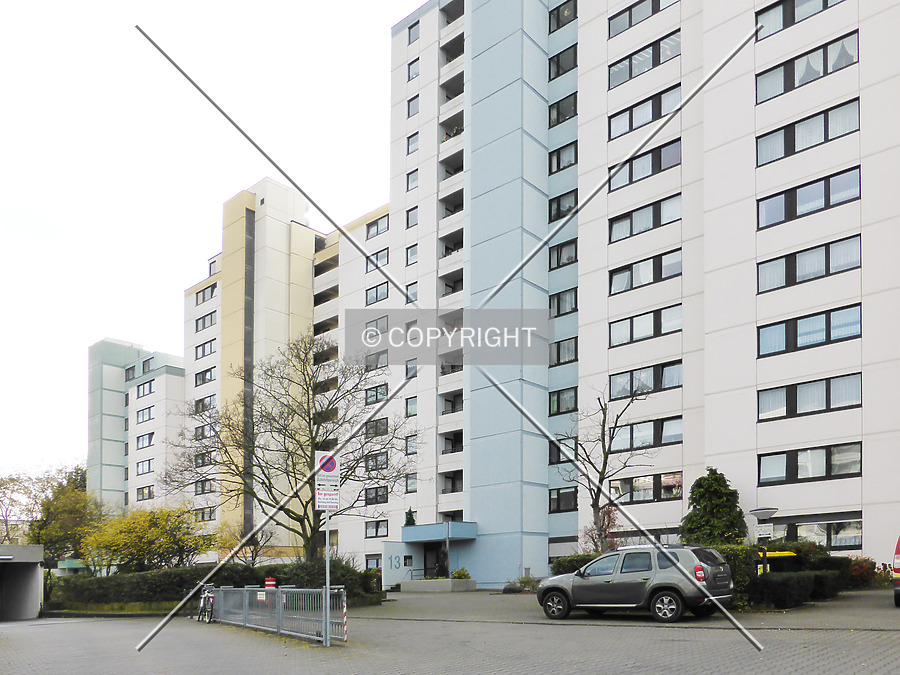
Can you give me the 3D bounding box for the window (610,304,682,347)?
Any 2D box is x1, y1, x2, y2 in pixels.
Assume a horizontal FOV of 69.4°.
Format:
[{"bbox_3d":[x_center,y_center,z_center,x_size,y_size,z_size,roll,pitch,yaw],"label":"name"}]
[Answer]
[{"bbox_3d":[9.981,-0.611,33.100,3.800,1.370,0.200,-7,-11,37],"label":"window"}]

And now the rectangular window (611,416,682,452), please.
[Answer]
[{"bbox_3d":[10.037,5.064,33.435,3.820,1.310,0.200,-8,-13,40],"label":"rectangular window"}]

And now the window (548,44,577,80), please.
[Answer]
[{"bbox_3d":[6.452,-15.530,36.860,1.800,1.330,0.200,-8,-13,40],"label":"window"}]

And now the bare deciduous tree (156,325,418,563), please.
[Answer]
[{"bbox_3d":[-6.000,4.246,24.000,8.700,8.900,7.600,0,-15,0],"label":"bare deciduous tree"}]

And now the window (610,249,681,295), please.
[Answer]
[{"bbox_3d":[10.025,-3.278,33.435,3.820,1.310,0.200,-8,-13,40],"label":"window"}]

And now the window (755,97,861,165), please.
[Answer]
[{"bbox_3d":[14.857,-8.438,27.085,3.800,1.310,0.200,-8,-13,40],"label":"window"}]

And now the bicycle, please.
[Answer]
[{"bbox_3d":[-6.494,7.106,17.300,0.600,1.070,1.720,7,-17,-26],"label":"bicycle"}]

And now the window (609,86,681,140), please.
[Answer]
[{"bbox_3d":[10.383,-12.012,34.700,3.800,1.400,0.200,-12,-19,39],"label":"window"}]

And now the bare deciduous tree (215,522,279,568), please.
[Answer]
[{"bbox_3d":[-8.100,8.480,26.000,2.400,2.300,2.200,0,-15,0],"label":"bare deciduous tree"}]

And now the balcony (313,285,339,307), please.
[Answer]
[{"bbox_3d":[-11.042,-3.687,59.551,3.450,1.120,1.000,-8,-13,40],"label":"balcony"}]

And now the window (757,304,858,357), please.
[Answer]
[{"bbox_3d":[14.919,-0.216,27.085,3.800,1.330,0.200,-8,-13,40],"label":"window"}]

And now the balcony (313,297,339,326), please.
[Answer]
[{"bbox_3d":[-11.119,-2.325,59.460,3.450,1.650,0.700,-8,-13,40],"label":"balcony"}]

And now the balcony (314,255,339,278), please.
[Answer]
[{"bbox_3d":[-11.362,-6.532,59.800,3.050,1.350,1.300,-7,-11,37],"label":"balcony"}]

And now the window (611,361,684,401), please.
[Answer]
[{"bbox_3d":[9.921,2.176,32.900,3.800,1.370,0.200,-7,-11,37],"label":"window"}]

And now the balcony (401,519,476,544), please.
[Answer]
[{"bbox_3d":[-0.620,11.371,38.100,3.500,0.920,2.500,-8,-13,40],"label":"balcony"}]

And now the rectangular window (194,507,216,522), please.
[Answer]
[{"bbox_3d":[-24.187,17.509,64.300,3.400,1.350,0.200,-7,-11,37],"label":"rectangular window"}]

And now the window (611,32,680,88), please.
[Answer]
[{"bbox_3d":[10.234,-14.627,34.200,3.800,1.370,0.200,-7,-11,37],"label":"window"}]

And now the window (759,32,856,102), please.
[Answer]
[{"bbox_3d":[16.060,-12.129,29.200,3.950,1.420,0.200,-12,-19,39],"label":"window"}]

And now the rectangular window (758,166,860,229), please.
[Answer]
[{"bbox_3d":[14.899,-5.721,27.085,3.800,1.310,0.200,-8,-13,40],"label":"rectangular window"}]

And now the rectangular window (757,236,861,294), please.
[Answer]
[{"bbox_3d":[14.988,-3.064,27.100,3.800,1.370,0.200,-7,-11,37],"label":"rectangular window"}]

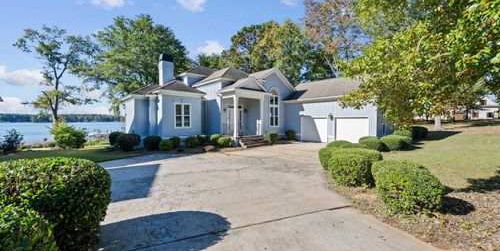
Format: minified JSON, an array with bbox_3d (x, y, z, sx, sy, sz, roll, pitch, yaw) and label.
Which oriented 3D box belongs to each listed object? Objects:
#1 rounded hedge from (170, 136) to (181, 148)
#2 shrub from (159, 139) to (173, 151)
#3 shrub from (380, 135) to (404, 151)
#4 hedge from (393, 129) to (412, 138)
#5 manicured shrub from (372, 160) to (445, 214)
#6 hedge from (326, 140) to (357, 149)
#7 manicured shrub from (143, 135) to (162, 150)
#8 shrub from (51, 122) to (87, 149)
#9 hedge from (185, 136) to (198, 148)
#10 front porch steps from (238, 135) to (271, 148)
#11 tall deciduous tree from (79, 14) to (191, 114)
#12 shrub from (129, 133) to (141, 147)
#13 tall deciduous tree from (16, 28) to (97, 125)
[{"bbox_3d":[-5.004,1.099,12.982,0.747,0.681,0.747,-1,1,-21],"label":"rounded hedge"},{"bbox_3d":[-5.868,1.375,13.500,0.860,0.800,0.860,-1,1,-23],"label":"shrub"},{"bbox_3d":[9.589,1.148,12.900,1.650,1.020,1.650,1,1,37],"label":"shrub"},{"bbox_3d":[10.061,0.752,12.816,1.293,0.903,1.293,1,2,38],"label":"hedge"},{"bbox_3d":[2.905,1.106,3.642,1.026,0.861,1.129,1,2,39],"label":"manicured shrub"},{"bbox_3d":[4.568,1.146,9.600,1.500,0.950,1.450,1,1,25],"label":"hedge"},{"bbox_3d":[-5.811,1.042,11.638,0.989,0.817,0.989,-1,1,-27],"label":"manicured shrub"},{"bbox_3d":[-11.919,0.618,12.860,1.738,1.830,1.738,-1,2,-43],"label":"shrub"},{"bbox_3d":[-3.711,1.056,12.562,0.867,0.747,0.867,0,1,-16],"label":"hedge"},{"bbox_3d":[0.354,1.275,15.300,2.900,0.620,1.050,-1,2,-44],"label":"front porch steps"},{"bbox_3d":[-15.448,-6.257,26.000,13.200,17.200,13.000,-1,1,-31],"label":"tall deciduous tree"},{"bbox_3d":[-8.831,1.165,14.800,0.980,0.960,0.980,-1,1,-31],"label":"shrub"},{"bbox_3d":[-24.012,-4.920,24.000,7.800,14.800,7.800,1,2,45],"label":"tall deciduous tree"}]

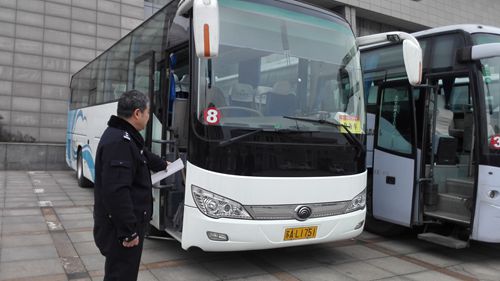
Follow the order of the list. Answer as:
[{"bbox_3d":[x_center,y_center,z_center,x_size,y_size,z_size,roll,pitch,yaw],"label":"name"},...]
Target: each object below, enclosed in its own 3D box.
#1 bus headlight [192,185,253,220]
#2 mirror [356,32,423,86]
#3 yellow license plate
[{"bbox_3d":[-0.262,0.599,3.589,0.609,0.328,0.166,4,0,-21],"label":"bus headlight"},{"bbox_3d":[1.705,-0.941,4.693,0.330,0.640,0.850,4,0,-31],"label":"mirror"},{"bbox_3d":[0.546,0.988,3.964,0.440,0.140,0.020,4,7,-31],"label":"yellow license plate"}]

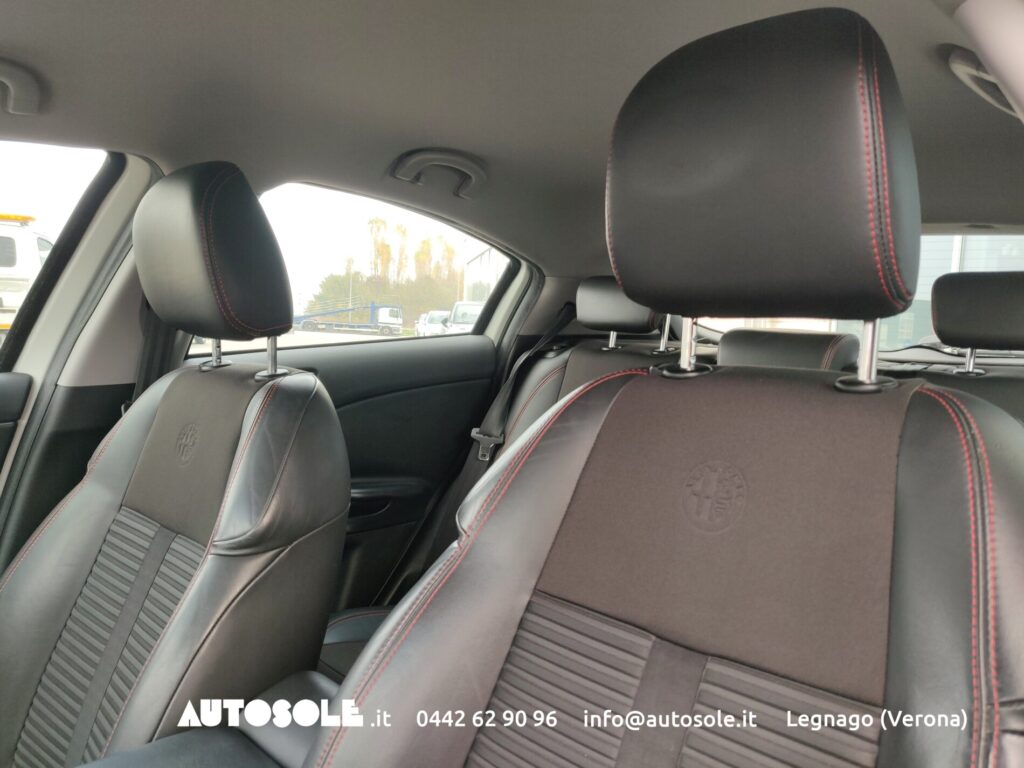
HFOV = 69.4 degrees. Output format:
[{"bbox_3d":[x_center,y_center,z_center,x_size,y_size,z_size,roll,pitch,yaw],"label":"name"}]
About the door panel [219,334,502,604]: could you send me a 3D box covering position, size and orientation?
[{"bbox_3d":[-0.321,0.202,1.629,0.100,0.610,0.790,6,6,42],"label":"door panel"}]

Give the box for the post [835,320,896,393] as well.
[{"bbox_3d":[0.275,-0.021,0.570,0.044,0.059,0.034,6,6,42],"label":"post"}]

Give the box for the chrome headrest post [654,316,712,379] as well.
[{"bbox_3d":[0.159,-0.033,0.675,0.049,0.059,0.034,6,6,42],"label":"chrome headrest post"}]

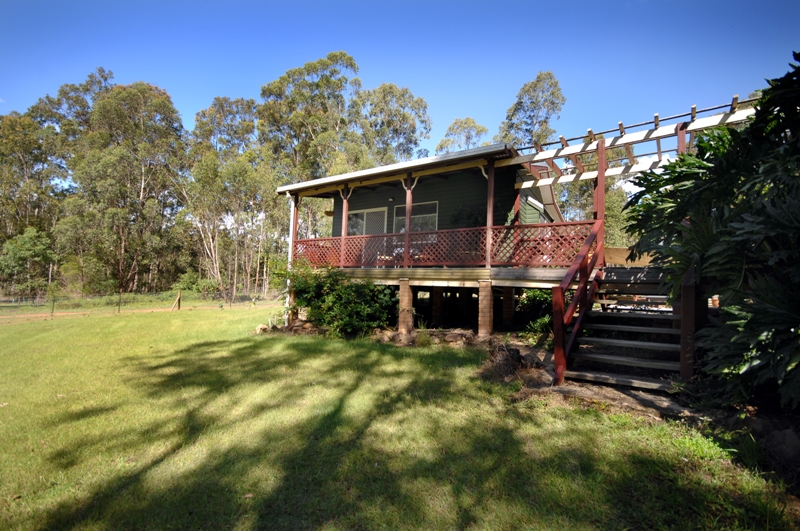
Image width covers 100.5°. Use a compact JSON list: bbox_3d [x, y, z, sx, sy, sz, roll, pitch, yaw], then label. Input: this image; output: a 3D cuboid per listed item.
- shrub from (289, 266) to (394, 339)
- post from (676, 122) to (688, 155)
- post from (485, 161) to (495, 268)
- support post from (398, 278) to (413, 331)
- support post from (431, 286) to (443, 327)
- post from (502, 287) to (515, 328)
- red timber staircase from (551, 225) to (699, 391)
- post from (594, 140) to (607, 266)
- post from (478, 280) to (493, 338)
[{"bbox_3d":[-1.375,0.851,8.768,2.500,1.700,1.400,0,-5,32],"label":"shrub"},{"bbox_3d":[4.649,-1.164,5.468,0.110,2.423,0.110,0,-5,32],"label":"post"},{"bbox_3d":[1.936,-1.114,7.170,0.105,2.364,0.105,0,-5,32],"label":"post"},{"bbox_3d":[0.170,0.979,8.096,0.230,1.326,0.230,0,-5,32],"label":"support post"},{"bbox_3d":[1.107,1.128,9.585,0.230,1.280,0.230,0,-5,32],"label":"support post"},{"bbox_3d":[2.796,1.073,8.587,0.230,1.180,0.230,0,-5,32],"label":"post"},{"bbox_3d":[3.187,0.281,4.678,1.220,2.430,2.850,-1,-6,37],"label":"red timber staircase"},{"bbox_3d":[3.677,-1.148,6.078,0.110,2.402,0.110,0,-5,32],"label":"post"},{"bbox_3d":[1.834,0.907,7.057,0.230,1.178,0.230,0,-5,32],"label":"post"}]

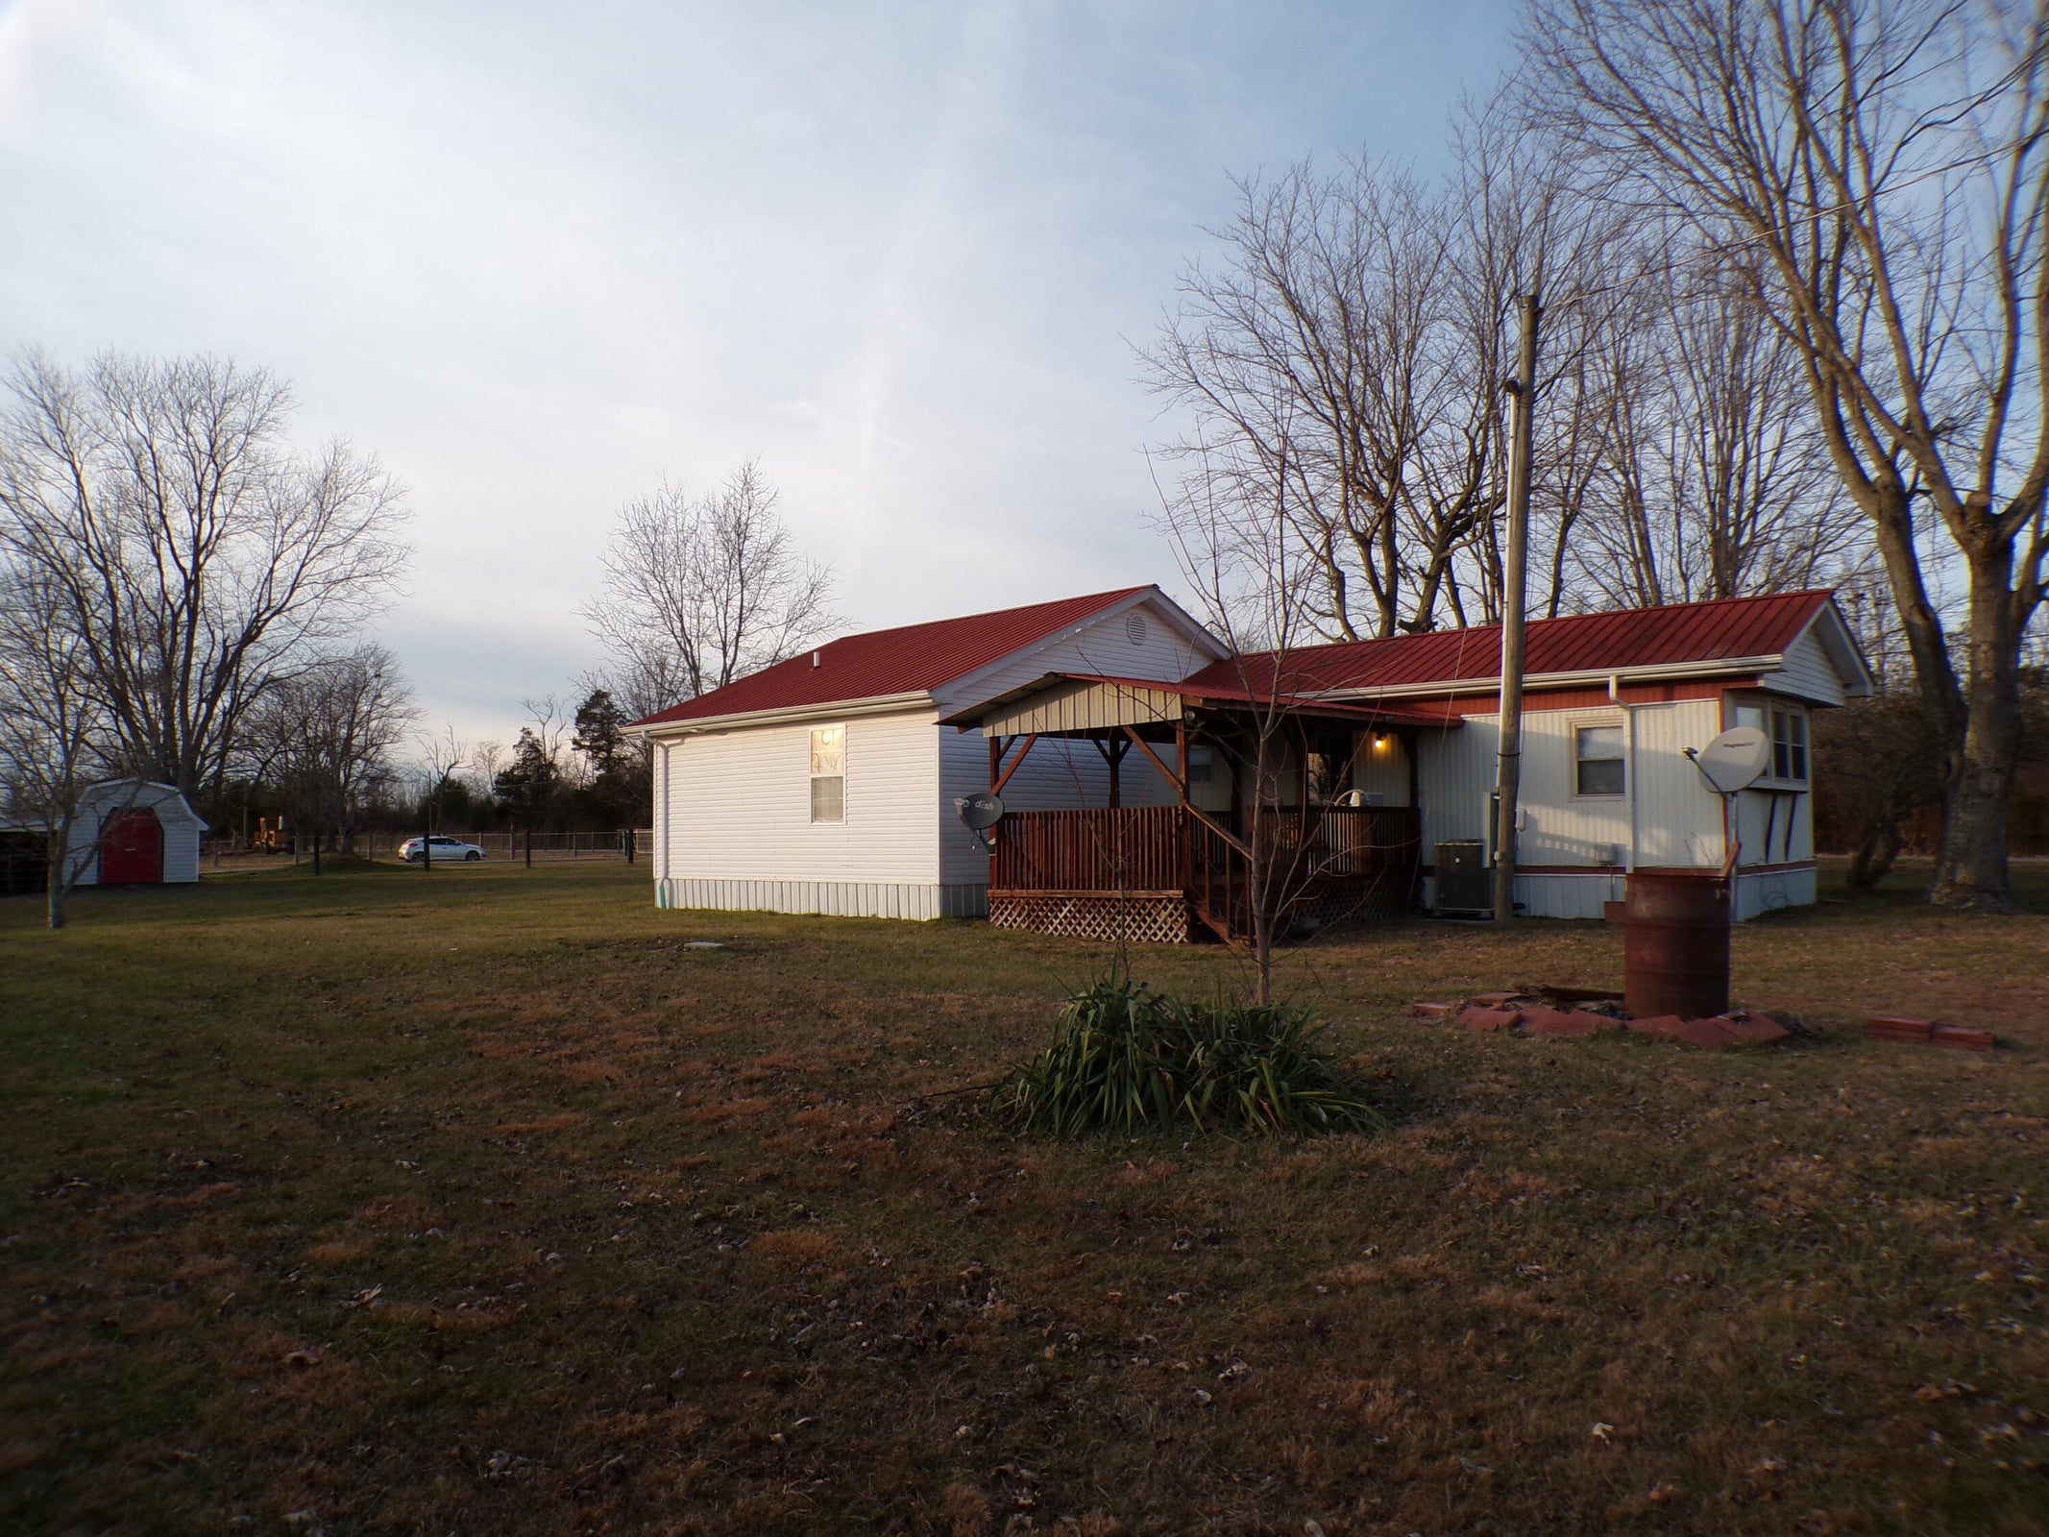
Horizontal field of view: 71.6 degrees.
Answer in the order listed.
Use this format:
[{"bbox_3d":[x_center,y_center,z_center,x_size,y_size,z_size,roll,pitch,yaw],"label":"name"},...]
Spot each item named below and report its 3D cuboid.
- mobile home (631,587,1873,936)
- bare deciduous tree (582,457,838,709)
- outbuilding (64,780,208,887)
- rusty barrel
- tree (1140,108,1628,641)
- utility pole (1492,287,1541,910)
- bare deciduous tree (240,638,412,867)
[{"bbox_3d":[2.618,-0.419,22.627,17.250,5.280,10.700,-3,-4,42],"label":"mobile home"},{"bbox_3d":[-11.070,-3.690,50.000,8.900,14.400,8.900,0,-3,-13],"label":"bare deciduous tree"},{"bbox_3d":[-25.169,1.830,40.341,3.350,2.900,3.700,1,-3,-31],"label":"outbuilding"},{"bbox_3d":[3.795,1.032,8.250,0.600,0.870,0.600,-2,-3,25],"label":"rusty barrel"},{"bbox_3d":[7.715,-5.859,30.500,10.000,16.500,10.000,-1,-3,14],"label":"tree"},{"bbox_3d":[6.268,-2.049,18.046,0.340,7.990,0.320,2,-2,42],"label":"utility pole"},{"bbox_3d":[-29.408,-0.507,60.000,6.900,9.500,6.900,0,-3,-25],"label":"bare deciduous tree"}]

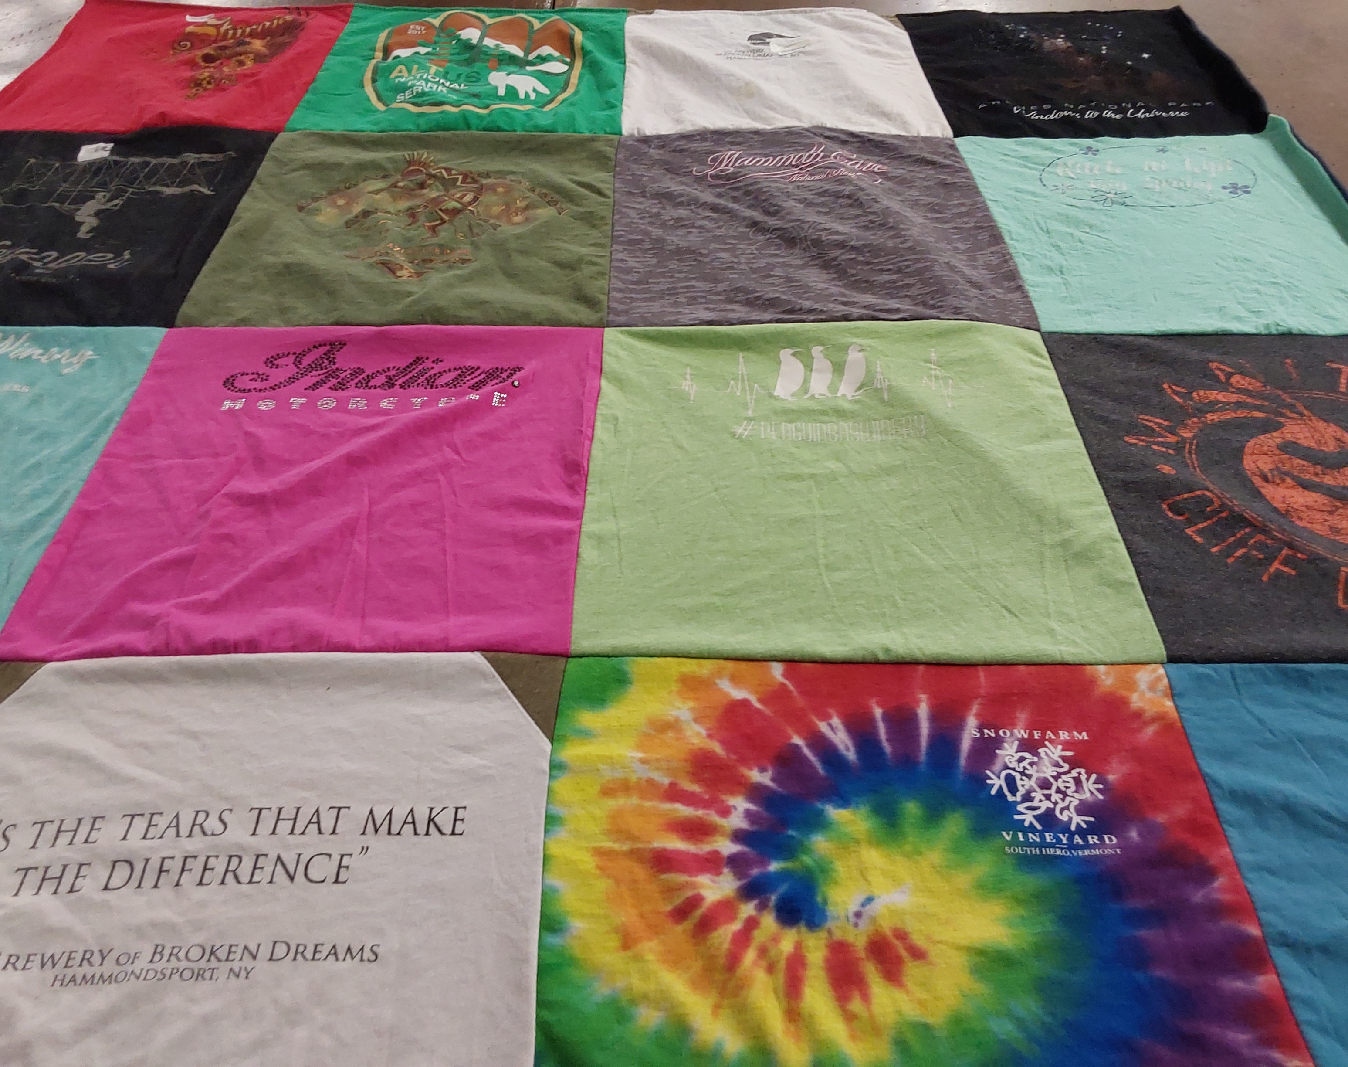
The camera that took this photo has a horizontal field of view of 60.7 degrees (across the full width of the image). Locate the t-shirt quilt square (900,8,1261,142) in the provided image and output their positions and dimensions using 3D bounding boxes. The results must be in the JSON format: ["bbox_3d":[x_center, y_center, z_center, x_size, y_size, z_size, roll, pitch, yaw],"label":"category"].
[{"bbox_3d":[0.515,-0.609,1.475,0.400,0.030,0.411,0,43,0],"label":"t-shirt quilt square"}]

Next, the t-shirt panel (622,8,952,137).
[{"bbox_3d":[0.127,-0.592,1.464,0.380,0.020,0.394,0,43,0],"label":"t-shirt panel"}]

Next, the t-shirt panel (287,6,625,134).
[{"bbox_3d":[-0.257,-0.599,1.468,0.388,0.020,0.407,0,43,0],"label":"t-shirt panel"}]

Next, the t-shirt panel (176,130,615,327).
[{"bbox_3d":[-0.256,-0.322,1.176,0.389,0.020,0.400,0,43,0],"label":"t-shirt panel"}]

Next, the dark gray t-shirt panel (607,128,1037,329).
[{"bbox_3d":[0.133,-0.319,1.177,0.389,0.020,0.399,0,43,0],"label":"dark gray t-shirt panel"}]

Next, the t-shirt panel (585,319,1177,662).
[{"bbox_3d":[0.130,-0.051,0.894,0.394,0.020,0.391,0,43,0],"label":"t-shirt panel"}]

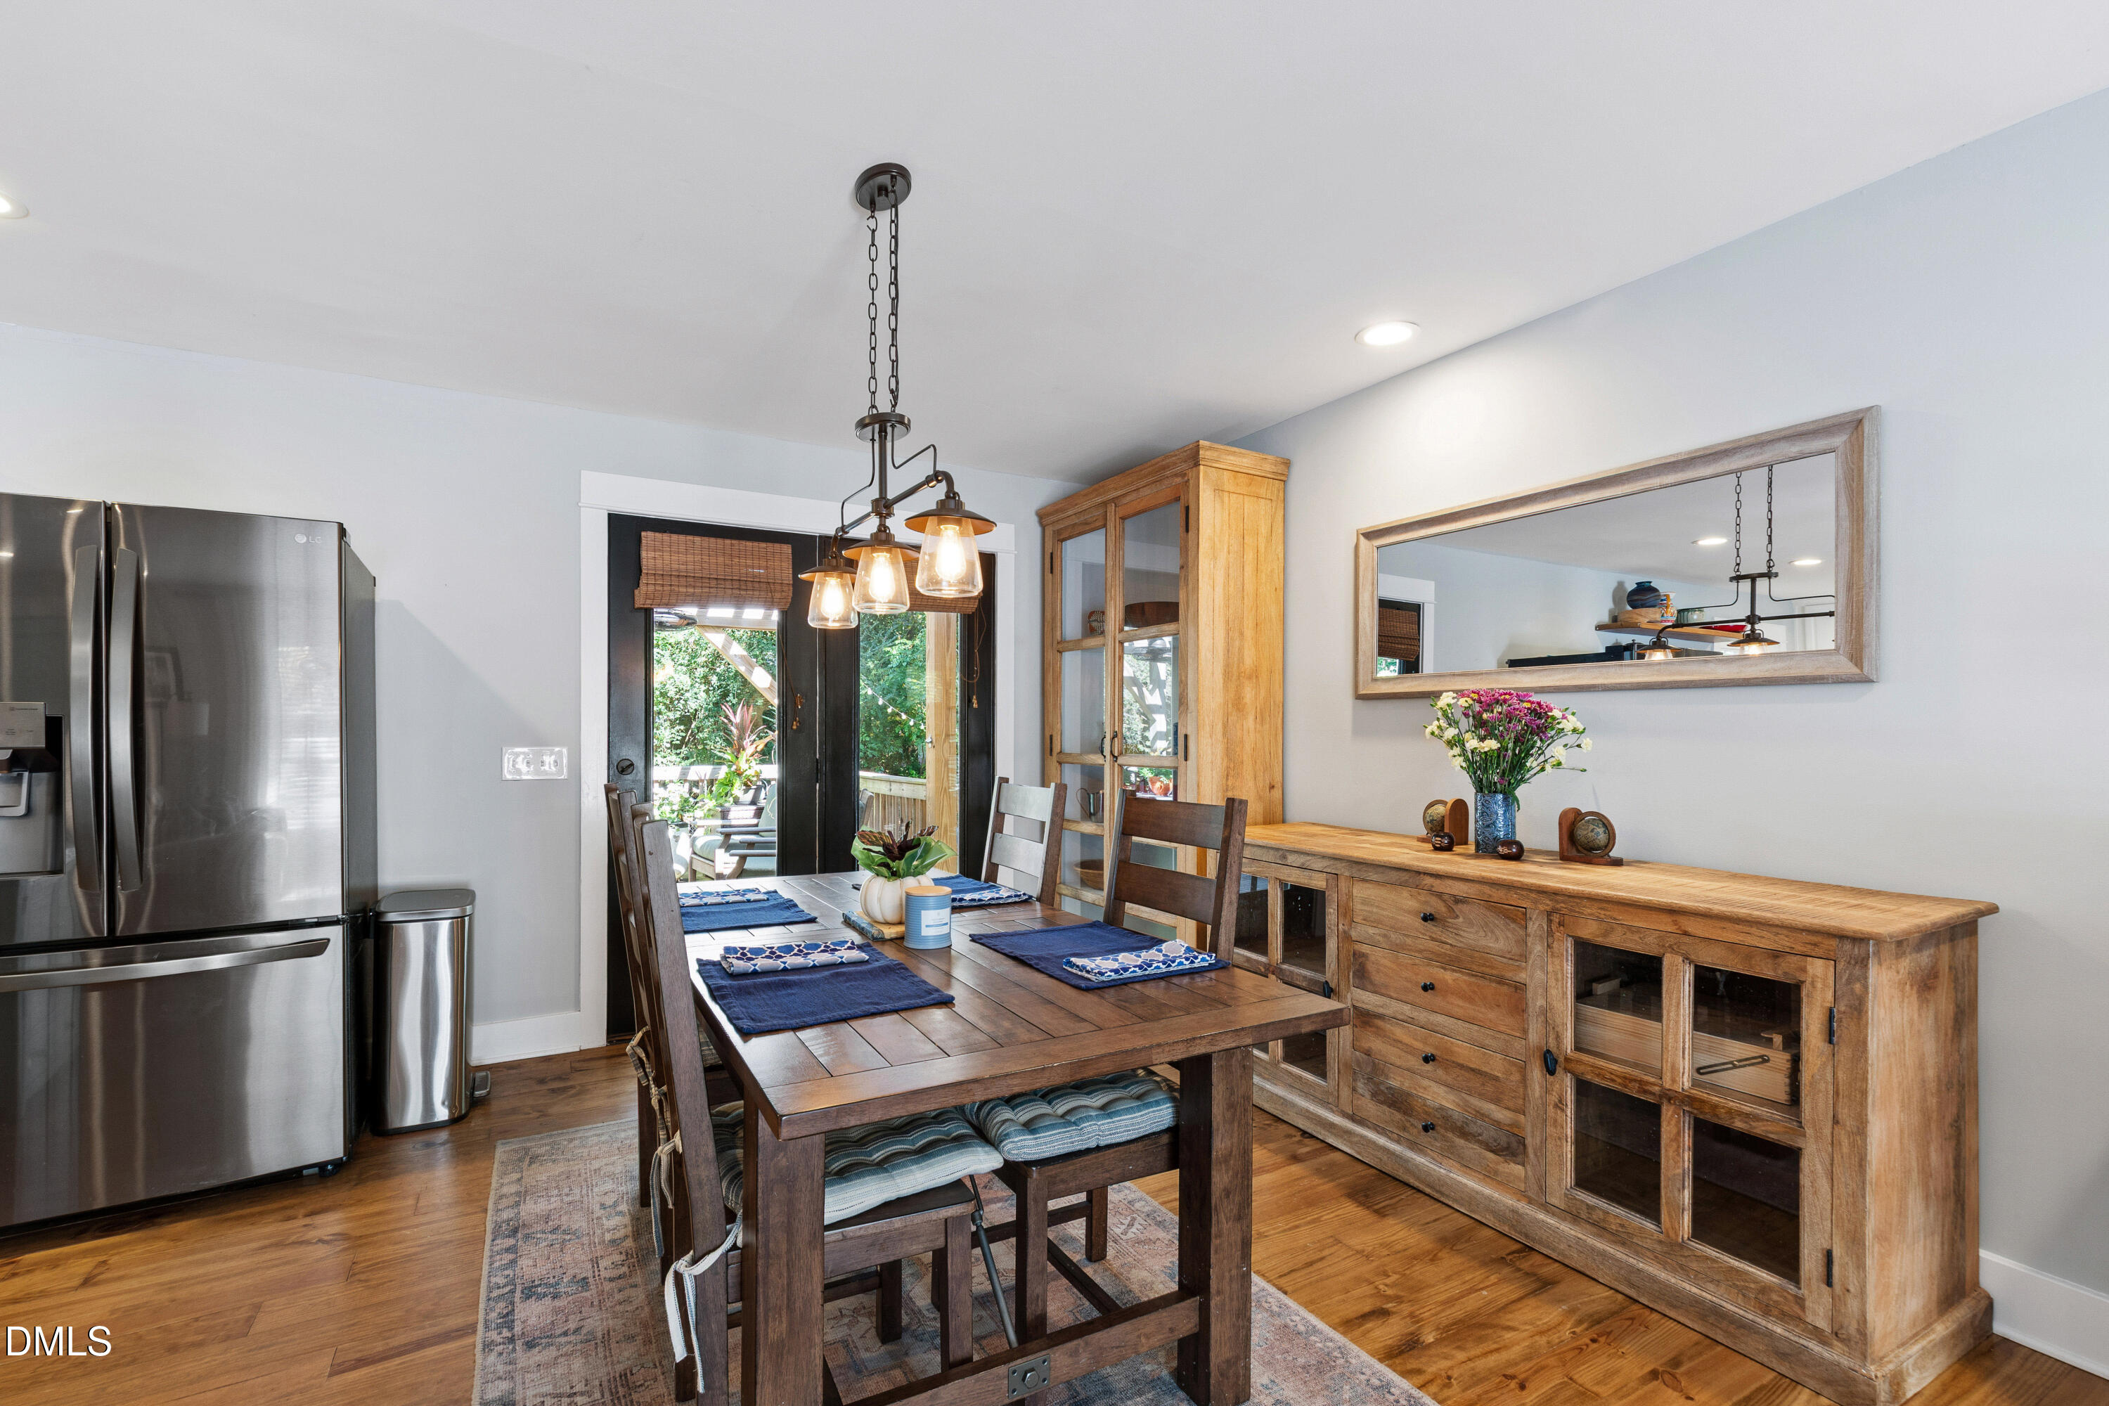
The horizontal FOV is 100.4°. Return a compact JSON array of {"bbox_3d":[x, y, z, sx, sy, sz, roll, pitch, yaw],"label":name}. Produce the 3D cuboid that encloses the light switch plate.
[{"bbox_3d":[-1.943,0.224,3.293,0.210,0.123,0.010,1,-1,-29],"label":"light switch plate"}]

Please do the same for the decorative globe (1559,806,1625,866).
[{"bbox_3d":[1.455,0.351,2.375,0.140,0.150,0.100,-1,-2,45],"label":"decorative globe"}]

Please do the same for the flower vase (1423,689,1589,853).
[{"bbox_3d":[1.304,0.195,2.586,0.370,0.465,0.440,1,-1,-29],"label":"flower vase"}]

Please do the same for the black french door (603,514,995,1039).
[{"bbox_3d":[-1.030,0.300,3.843,1.660,2.050,0.060,1,-1,-29],"label":"black french door"}]

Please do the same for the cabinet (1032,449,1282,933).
[{"bbox_3d":[0.445,0.178,3.945,0.500,2.310,1.180,1,-1,-29],"label":"cabinet"}]

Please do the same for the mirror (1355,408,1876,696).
[{"bbox_3d":[1.472,-0.339,2.617,0.040,0.630,1.480,1,-1,-29],"label":"mirror"}]

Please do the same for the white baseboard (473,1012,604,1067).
[{"bbox_3d":[-1.936,1.244,3.269,0.430,0.147,0.020,1,-1,-29],"label":"white baseboard"}]

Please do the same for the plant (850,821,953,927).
[{"bbox_3d":[-0.383,0.410,2.185,0.250,0.235,0.240,0,-1,0],"label":"plant"}]

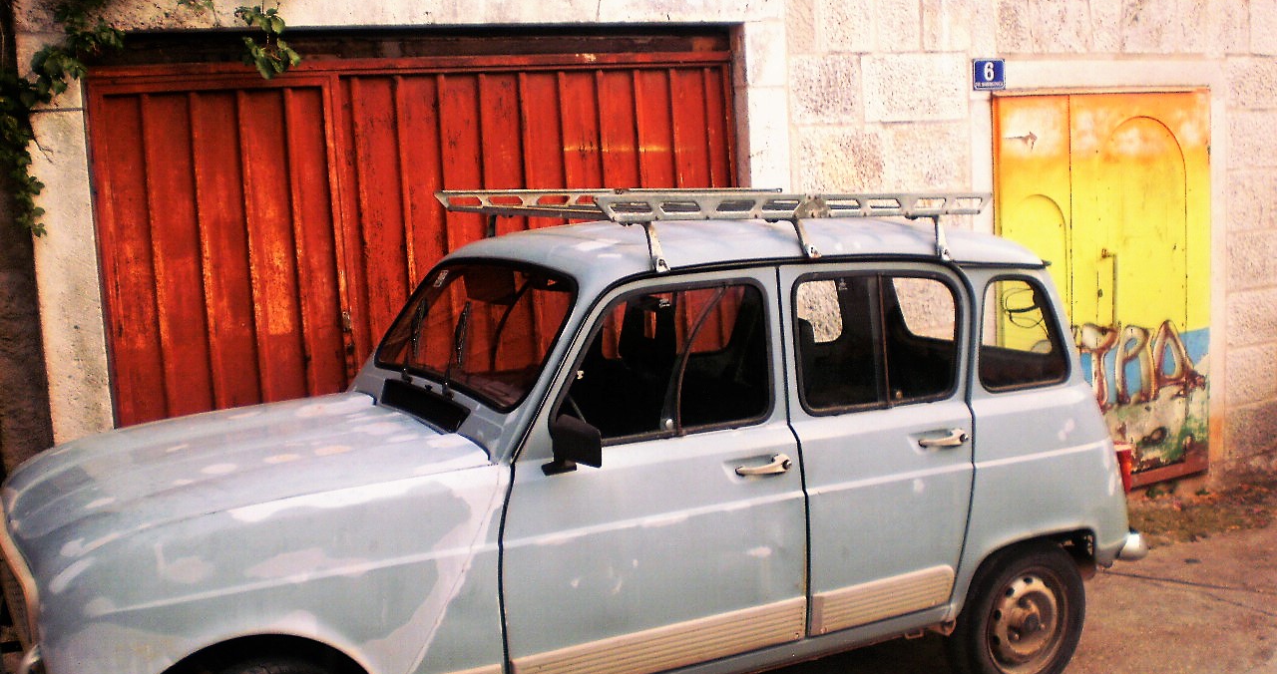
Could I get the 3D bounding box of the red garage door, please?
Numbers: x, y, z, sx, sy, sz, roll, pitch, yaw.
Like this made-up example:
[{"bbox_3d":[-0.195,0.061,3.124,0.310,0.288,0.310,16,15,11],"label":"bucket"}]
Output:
[{"bbox_3d":[-0.673,-0.013,5.397,2.578,2.163,0.080,-7,8,-28],"label":"red garage door"}]

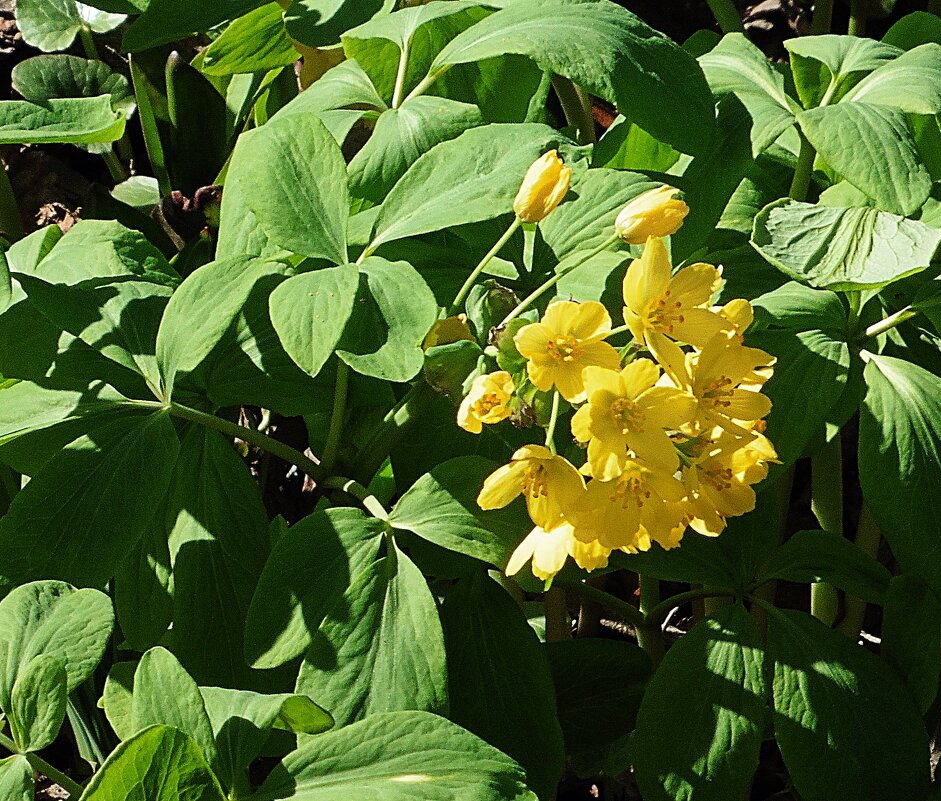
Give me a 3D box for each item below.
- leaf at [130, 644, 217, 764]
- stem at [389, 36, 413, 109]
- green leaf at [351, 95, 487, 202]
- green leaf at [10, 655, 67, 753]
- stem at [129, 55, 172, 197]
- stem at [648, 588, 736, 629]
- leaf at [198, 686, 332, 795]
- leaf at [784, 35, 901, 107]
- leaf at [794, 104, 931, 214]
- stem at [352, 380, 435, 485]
[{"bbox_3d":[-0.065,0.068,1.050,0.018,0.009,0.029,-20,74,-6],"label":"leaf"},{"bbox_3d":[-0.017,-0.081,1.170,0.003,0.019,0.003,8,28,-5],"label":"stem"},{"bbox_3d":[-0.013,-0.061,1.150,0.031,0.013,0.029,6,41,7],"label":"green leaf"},{"bbox_3d":[-0.081,0.057,0.890,0.011,0.005,0.018,13,72,-2],"label":"green leaf"},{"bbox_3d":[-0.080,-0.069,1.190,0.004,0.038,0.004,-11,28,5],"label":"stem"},{"bbox_3d":[0.043,0.041,0.940,0.018,0.004,0.004,-23,0,12],"label":"stem"},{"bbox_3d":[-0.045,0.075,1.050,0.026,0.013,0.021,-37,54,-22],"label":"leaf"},{"bbox_3d":[0.083,-0.074,1.060,0.025,0.009,0.024,1,18,3],"label":"leaf"},{"bbox_3d":[0.080,-0.049,0.970,0.031,0.009,0.018,44,58,11],"label":"leaf"},{"bbox_3d":[-0.016,0.007,1.005,0.005,0.025,0.005,40,14,12],"label":"stem"}]

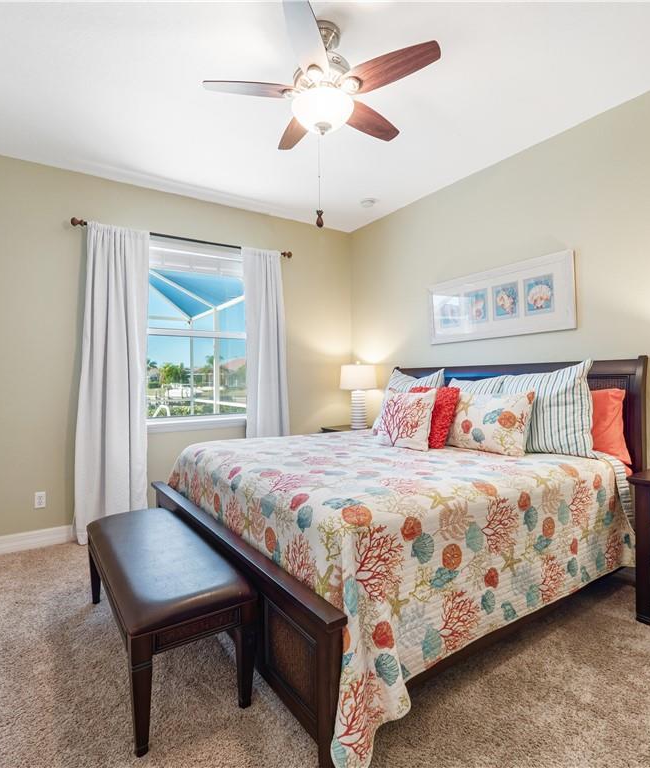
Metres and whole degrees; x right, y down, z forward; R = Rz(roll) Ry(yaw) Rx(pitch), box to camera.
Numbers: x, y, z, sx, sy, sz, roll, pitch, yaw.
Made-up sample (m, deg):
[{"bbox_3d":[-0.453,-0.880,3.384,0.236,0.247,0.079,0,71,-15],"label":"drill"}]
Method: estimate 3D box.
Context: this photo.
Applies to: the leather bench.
[{"bbox_3d":[-0.788,0.960,1.914,0.430,0.500,1.200,0,0,-35],"label":"leather bench"}]

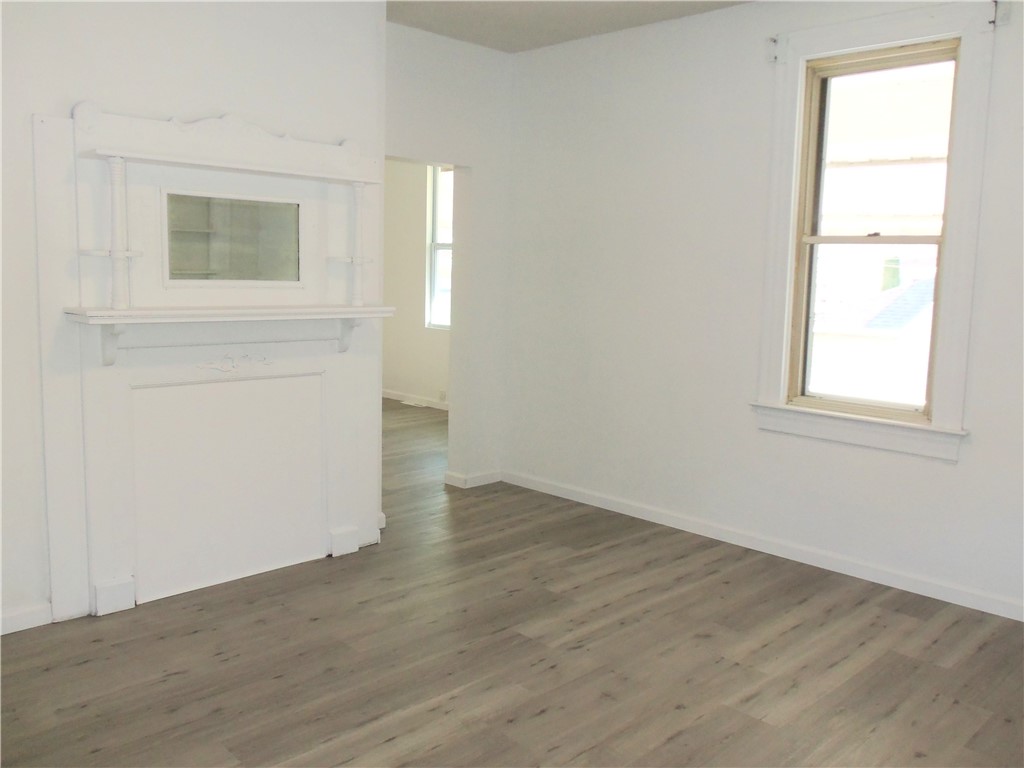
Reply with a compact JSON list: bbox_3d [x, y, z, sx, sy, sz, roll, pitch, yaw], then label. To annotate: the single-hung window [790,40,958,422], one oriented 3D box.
[{"bbox_3d":[1.683,-0.696,3.885,0.100,1.662,0.690,-5,10,-44],"label":"single-hung window"}]

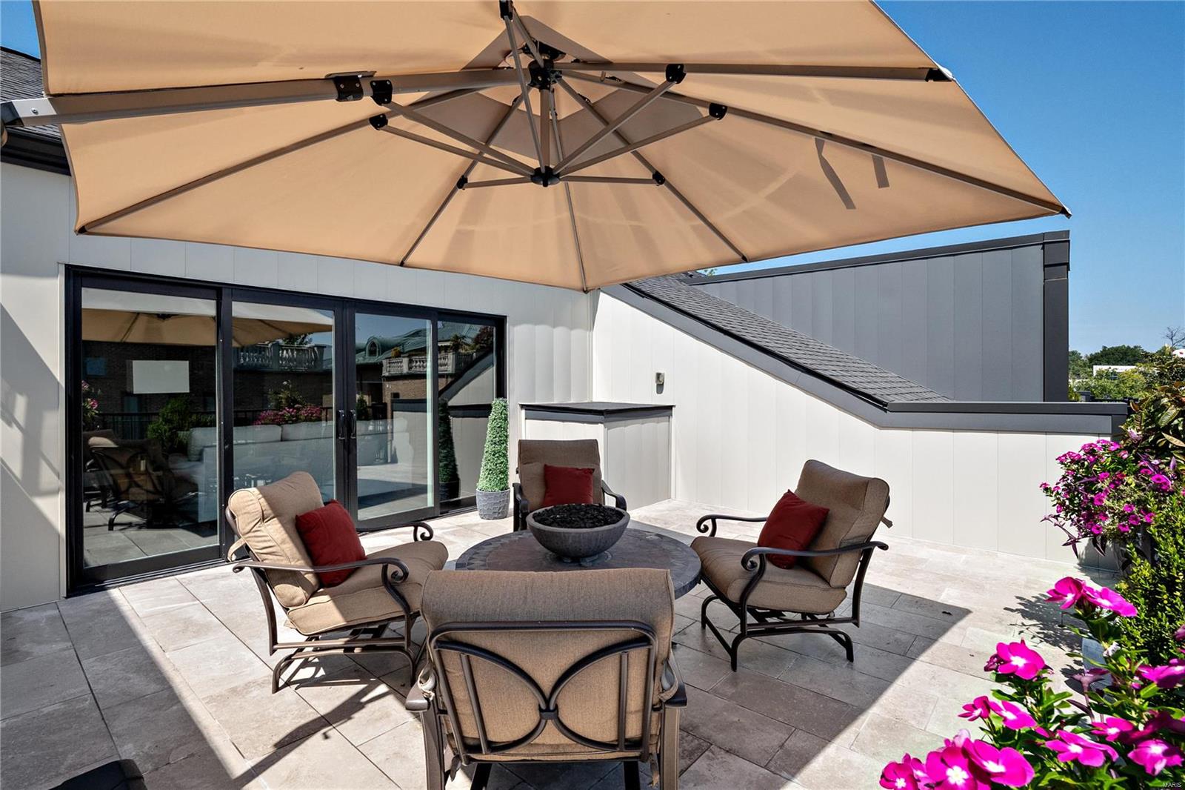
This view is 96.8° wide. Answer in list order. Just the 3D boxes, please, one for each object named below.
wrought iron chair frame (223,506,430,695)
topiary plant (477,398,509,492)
[{"bbox_3d":[-1.217,0.907,2.571,0.810,0.800,0.700,0,1,-6],"label":"wrought iron chair frame"},{"bbox_3d":[-1.044,0.520,5.550,0.335,0.980,0.335,0,1,0],"label":"topiary plant"}]

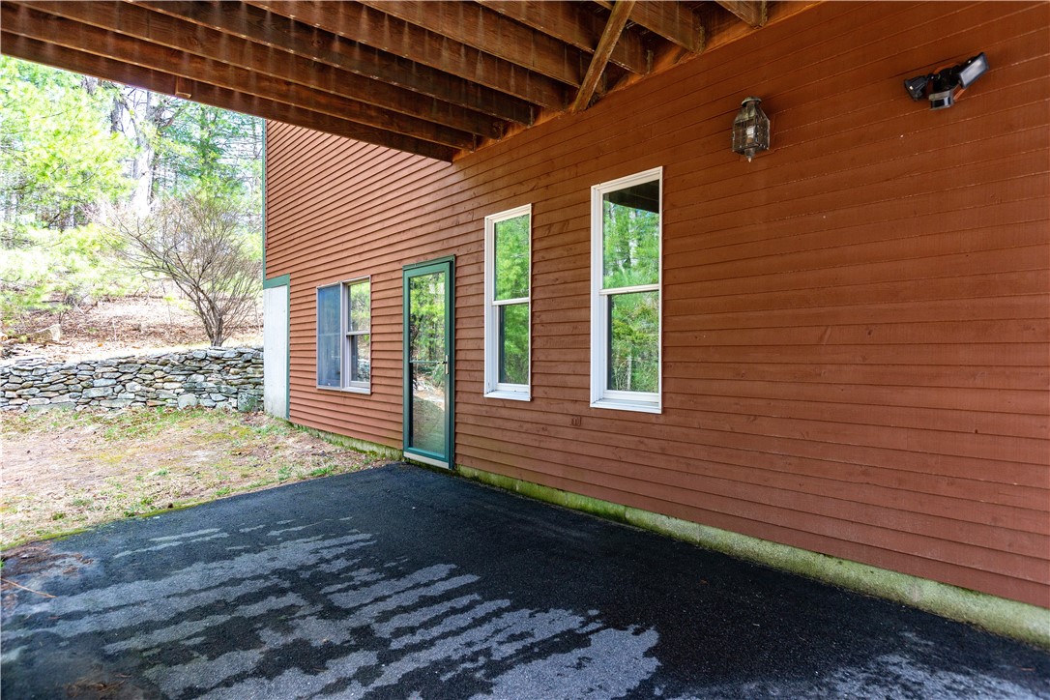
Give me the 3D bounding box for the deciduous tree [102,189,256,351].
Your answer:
[{"bbox_3d":[-6.330,-1.430,10.800,2.750,2.750,2.450,0,-1,-30],"label":"deciduous tree"}]

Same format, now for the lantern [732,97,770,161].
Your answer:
[{"bbox_3d":[1.320,-1.280,3.391,0.190,0.375,0.160,1,-1,-42],"label":"lantern"}]

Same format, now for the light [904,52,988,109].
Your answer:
[{"bbox_3d":[1.938,-1.204,2.689,0.170,0.224,0.322,1,-1,-42],"label":"light"}]

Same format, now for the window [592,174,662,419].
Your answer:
[{"bbox_3d":[0.739,-0.400,4.175,0.100,1.658,0.637,1,-1,-42],"label":"window"}]

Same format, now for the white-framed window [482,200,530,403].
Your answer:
[{"bbox_3d":[-0.127,-0.393,5.135,0.100,1.651,0.631,1,-1,-42],"label":"white-framed window"}]

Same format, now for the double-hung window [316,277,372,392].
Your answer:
[{"bbox_3d":[-2.345,-0.174,7.593,0.100,1.423,1.595,1,-1,-42],"label":"double-hung window"}]

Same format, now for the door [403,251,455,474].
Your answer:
[{"bbox_3d":[-0.979,0.122,6.075,0.100,2.090,0.976,1,-1,-42],"label":"door"}]

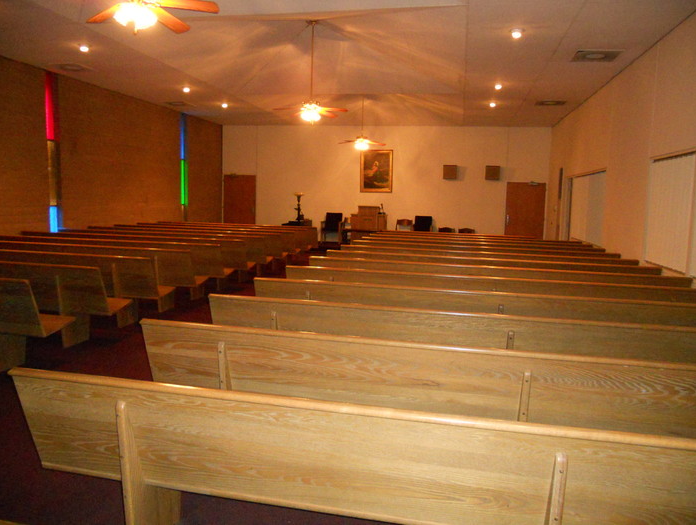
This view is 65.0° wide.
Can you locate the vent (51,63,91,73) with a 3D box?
[{"bbox_3d":[-4.858,-3.421,9.598,0.610,0.040,0.610,3,7,11],"label":"vent"}]

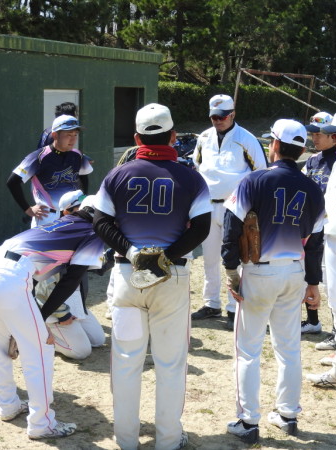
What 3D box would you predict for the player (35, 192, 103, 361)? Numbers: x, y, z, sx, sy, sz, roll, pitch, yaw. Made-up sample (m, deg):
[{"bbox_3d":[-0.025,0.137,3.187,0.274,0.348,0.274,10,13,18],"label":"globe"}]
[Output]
[{"bbox_3d":[-0.737,0.314,6.916,0.580,1.180,0.500,4,9,22],"label":"player"}]

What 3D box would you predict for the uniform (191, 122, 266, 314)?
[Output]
[{"bbox_3d":[0.473,-0.052,7.646,0.580,1.470,0.380,4,9,22],"label":"uniform"}]

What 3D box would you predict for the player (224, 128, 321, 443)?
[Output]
[{"bbox_3d":[0.574,0.297,5.206,0.540,1.740,0.380,-4,9,-28],"label":"player"}]

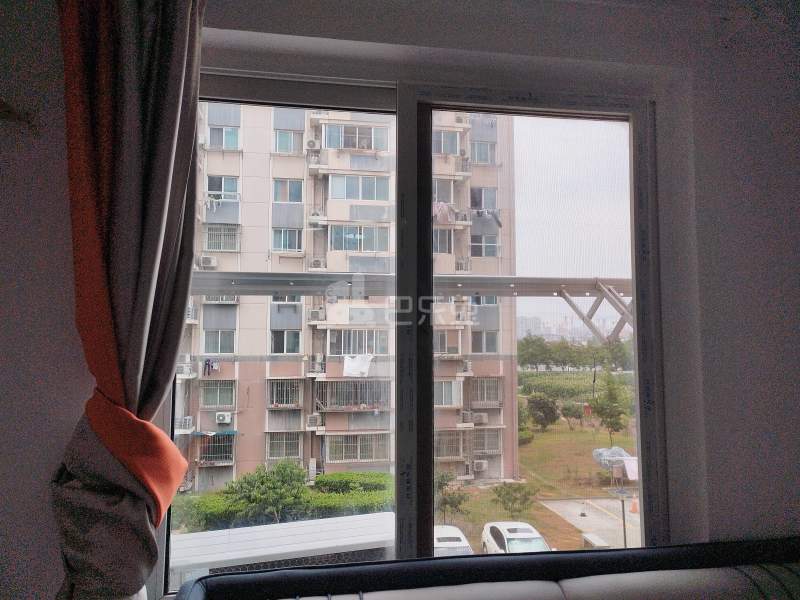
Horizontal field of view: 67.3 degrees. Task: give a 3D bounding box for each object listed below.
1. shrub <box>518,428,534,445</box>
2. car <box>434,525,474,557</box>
[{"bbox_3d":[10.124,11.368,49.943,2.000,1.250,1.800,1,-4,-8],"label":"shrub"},{"bbox_3d":[1.745,9.216,21.222,1.830,1.580,4.600,0,-4,-6],"label":"car"}]

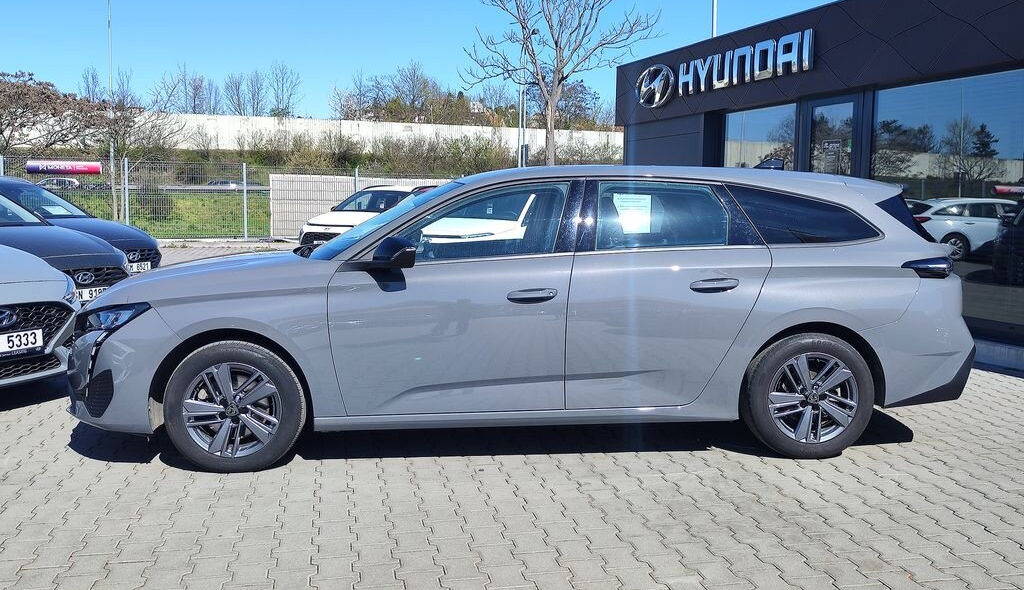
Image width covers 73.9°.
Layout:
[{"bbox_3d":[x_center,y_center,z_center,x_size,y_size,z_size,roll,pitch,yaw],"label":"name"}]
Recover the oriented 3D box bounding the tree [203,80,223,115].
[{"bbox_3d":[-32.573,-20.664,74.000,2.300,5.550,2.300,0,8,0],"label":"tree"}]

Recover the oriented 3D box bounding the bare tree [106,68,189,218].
[{"bbox_3d":[-9.965,-4.024,18.500,2.400,4.210,2.400,0,8,0],"label":"bare tree"}]

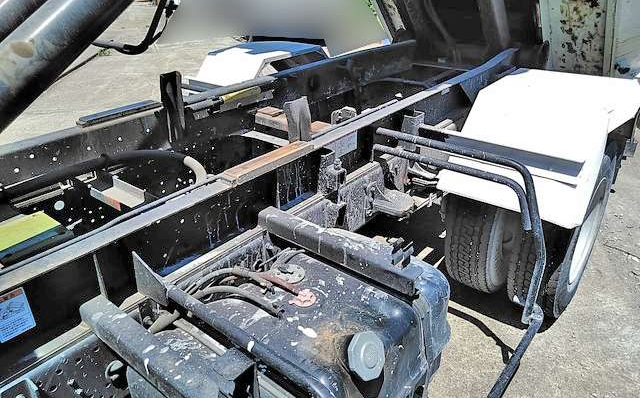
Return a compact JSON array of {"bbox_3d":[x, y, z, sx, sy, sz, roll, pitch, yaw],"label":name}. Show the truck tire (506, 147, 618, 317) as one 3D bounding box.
[{"bbox_3d":[1.000,0.115,2.043,0.197,0.740,0.740,20,34,34],"label":"truck tire"}]

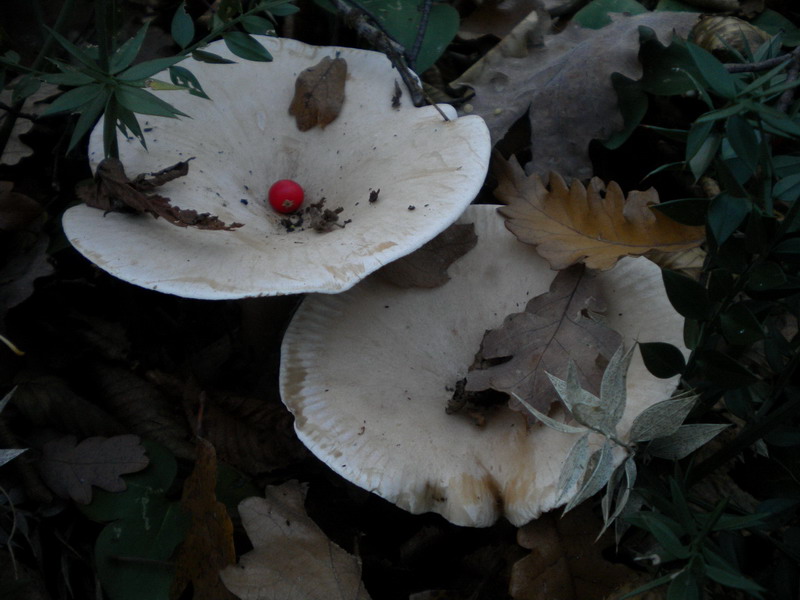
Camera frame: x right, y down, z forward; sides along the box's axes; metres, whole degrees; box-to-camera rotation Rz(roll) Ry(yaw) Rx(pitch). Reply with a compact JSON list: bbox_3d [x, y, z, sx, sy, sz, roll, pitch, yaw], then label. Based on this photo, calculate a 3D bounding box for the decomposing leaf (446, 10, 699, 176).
[{"bbox_3d":[0.101,-0.117,0.417,0.140,0.032,0.102,-26,61,-12],"label":"decomposing leaf"}]

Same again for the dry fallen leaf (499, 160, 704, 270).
[{"bbox_3d":[0.079,-0.034,0.338,0.094,0.020,0.056,22,56,12],"label":"dry fallen leaf"}]

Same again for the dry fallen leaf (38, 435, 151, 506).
[{"bbox_3d":[-0.128,0.069,0.336,0.045,0.010,0.031,2,53,-2],"label":"dry fallen leaf"}]

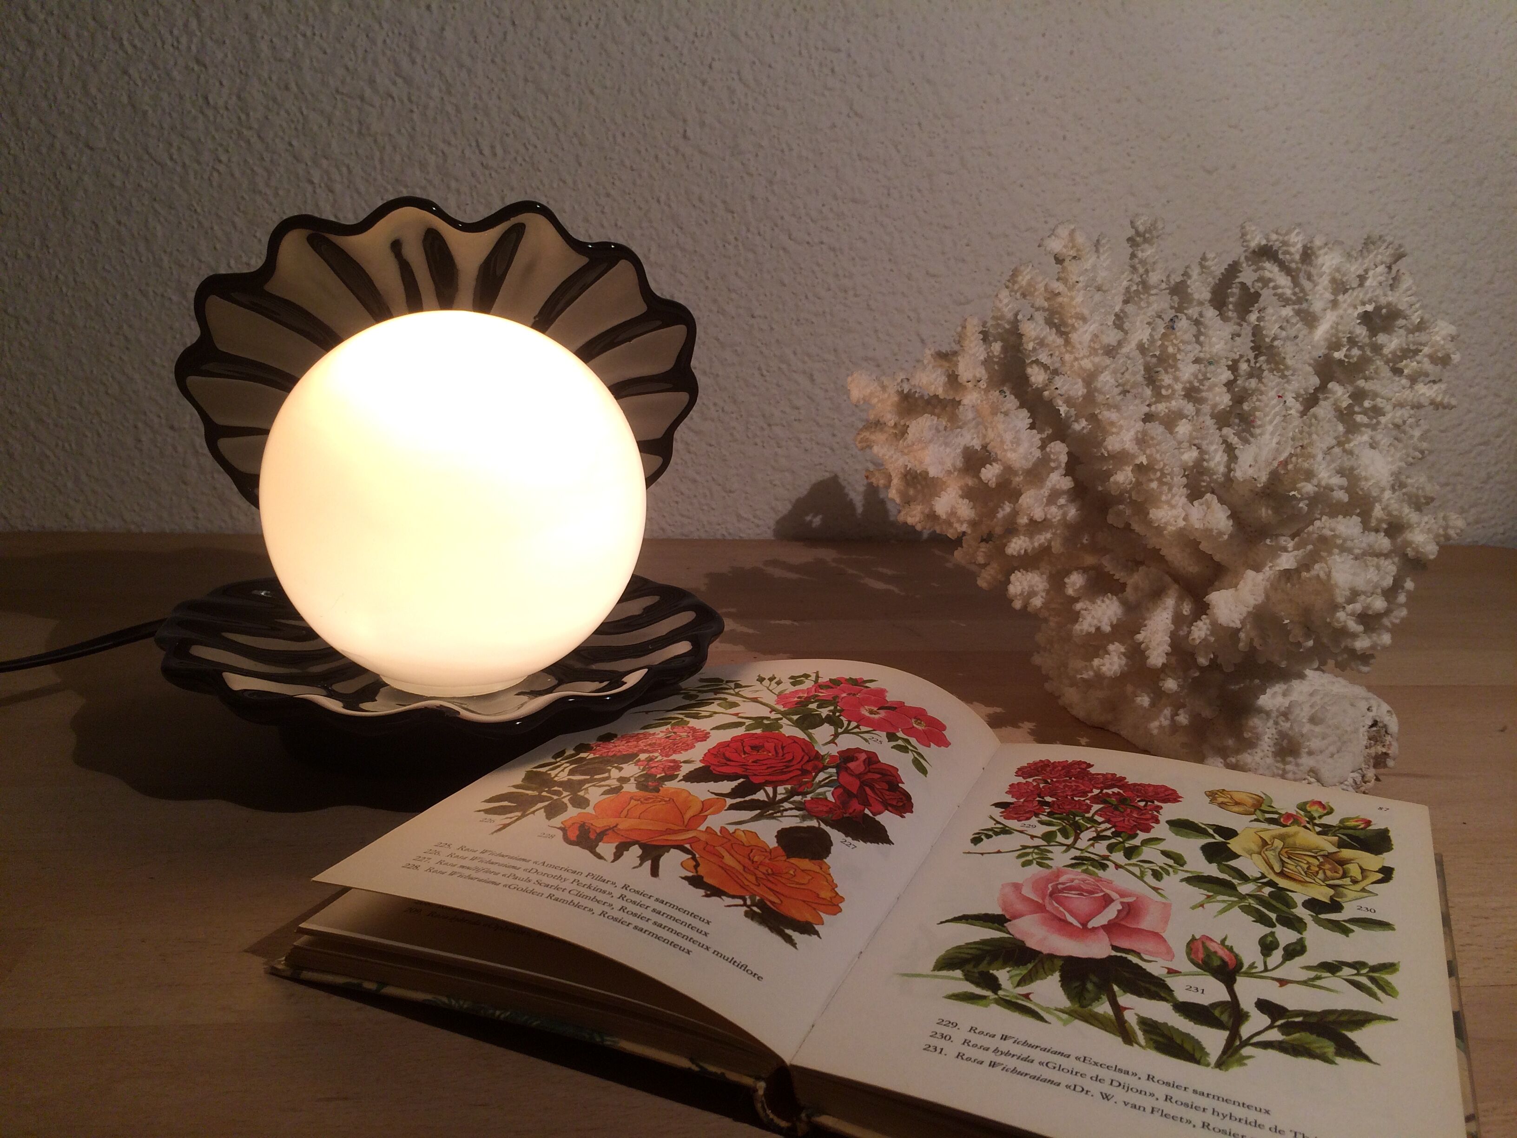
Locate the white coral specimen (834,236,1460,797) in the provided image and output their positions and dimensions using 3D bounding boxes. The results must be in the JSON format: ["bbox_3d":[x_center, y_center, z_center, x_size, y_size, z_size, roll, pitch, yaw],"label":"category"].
[{"bbox_3d":[0.149,-0.031,0.472,0.224,0.190,0.160,4,17,6],"label":"white coral specimen"}]

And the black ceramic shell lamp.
[{"bbox_3d":[-0.116,-0.035,0.455,0.210,0.186,0.170,-2,17,-15],"label":"black ceramic shell lamp"}]

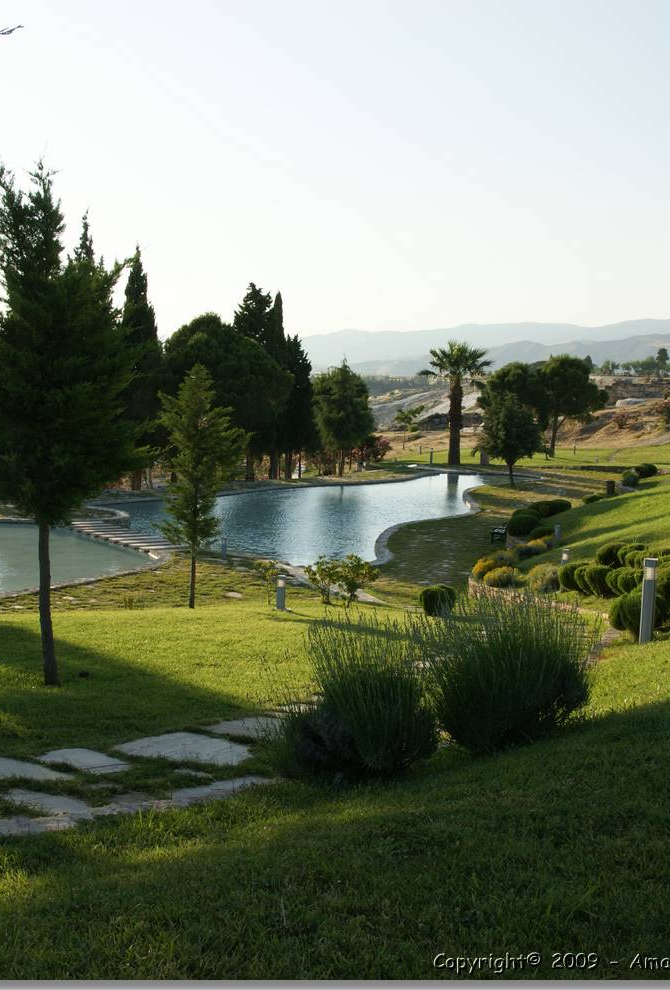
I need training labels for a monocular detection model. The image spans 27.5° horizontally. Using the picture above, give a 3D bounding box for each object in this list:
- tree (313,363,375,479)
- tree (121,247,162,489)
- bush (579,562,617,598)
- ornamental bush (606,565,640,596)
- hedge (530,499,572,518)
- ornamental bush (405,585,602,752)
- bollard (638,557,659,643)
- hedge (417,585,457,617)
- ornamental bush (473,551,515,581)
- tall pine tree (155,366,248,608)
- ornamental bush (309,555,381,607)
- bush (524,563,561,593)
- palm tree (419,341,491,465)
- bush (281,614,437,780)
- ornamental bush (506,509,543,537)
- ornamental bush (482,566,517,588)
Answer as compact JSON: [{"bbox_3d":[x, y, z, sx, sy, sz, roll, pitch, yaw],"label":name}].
[{"bbox_3d":[0.468,-3.824,70.006,3.239,5.998,3.239,0,6,0],"label":"tree"},{"bbox_3d":[-8.821,-5.770,62.500,1.875,11.140,1.875,0,6,0],"label":"tree"},{"bbox_3d":[3.979,1.301,20.700,0.580,0.520,0.580,0,6,0],"label":"bush"},{"bbox_3d":[4.424,1.302,21.000,0.540,0.460,0.540,0,6,0],"label":"ornamental bush"},{"bbox_3d":[7.561,0.506,48.000,1.481,0.673,1.259,0,6,0],"label":"hedge"},{"bbox_3d":[0.912,0.960,7.400,1.020,0.820,0.980,0,6,0],"label":"ornamental bush"},{"bbox_3d":[3.098,1.039,13.500,0.130,0.840,0.130,3,6,0],"label":"bollard"},{"bbox_3d":[1.527,1.571,20.300,0.590,0.470,0.580,0,6,0],"label":"hedge"},{"bbox_3d":[3.957,1.772,34.000,1.107,0.658,0.941,0,6,0],"label":"ornamental bush"},{"bbox_3d":[-2.777,-0.164,28.500,1.929,4.945,1.929,0,6,0],"label":"tall pine tree"},{"bbox_3d":[0.211,1.759,28.000,1.440,1.104,1.080,0,6,0],"label":"ornamental bush"},{"bbox_3d":[3.333,1.328,21.999,0.603,0.457,0.603,1,6,9],"label":"bush"},{"bbox_3d":[6.487,-4.993,74.000,3.800,6.700,3.800,0,6,0],"label":"palm tree"},{"bbox_3d":[0.139,1.175,8.000,0.912,0.849,0.912,0,6,0],"label":"bush"},{"bbox_3d":[5.944,0.933,43.000,1.142,0.890,1.142,0,6,0],"label":"ornamental bush"},{"bbox_3d":[2.956,1.466,24.500,0.640,0.400,0.620,0,6,0],"label":"ornamental bush"}]

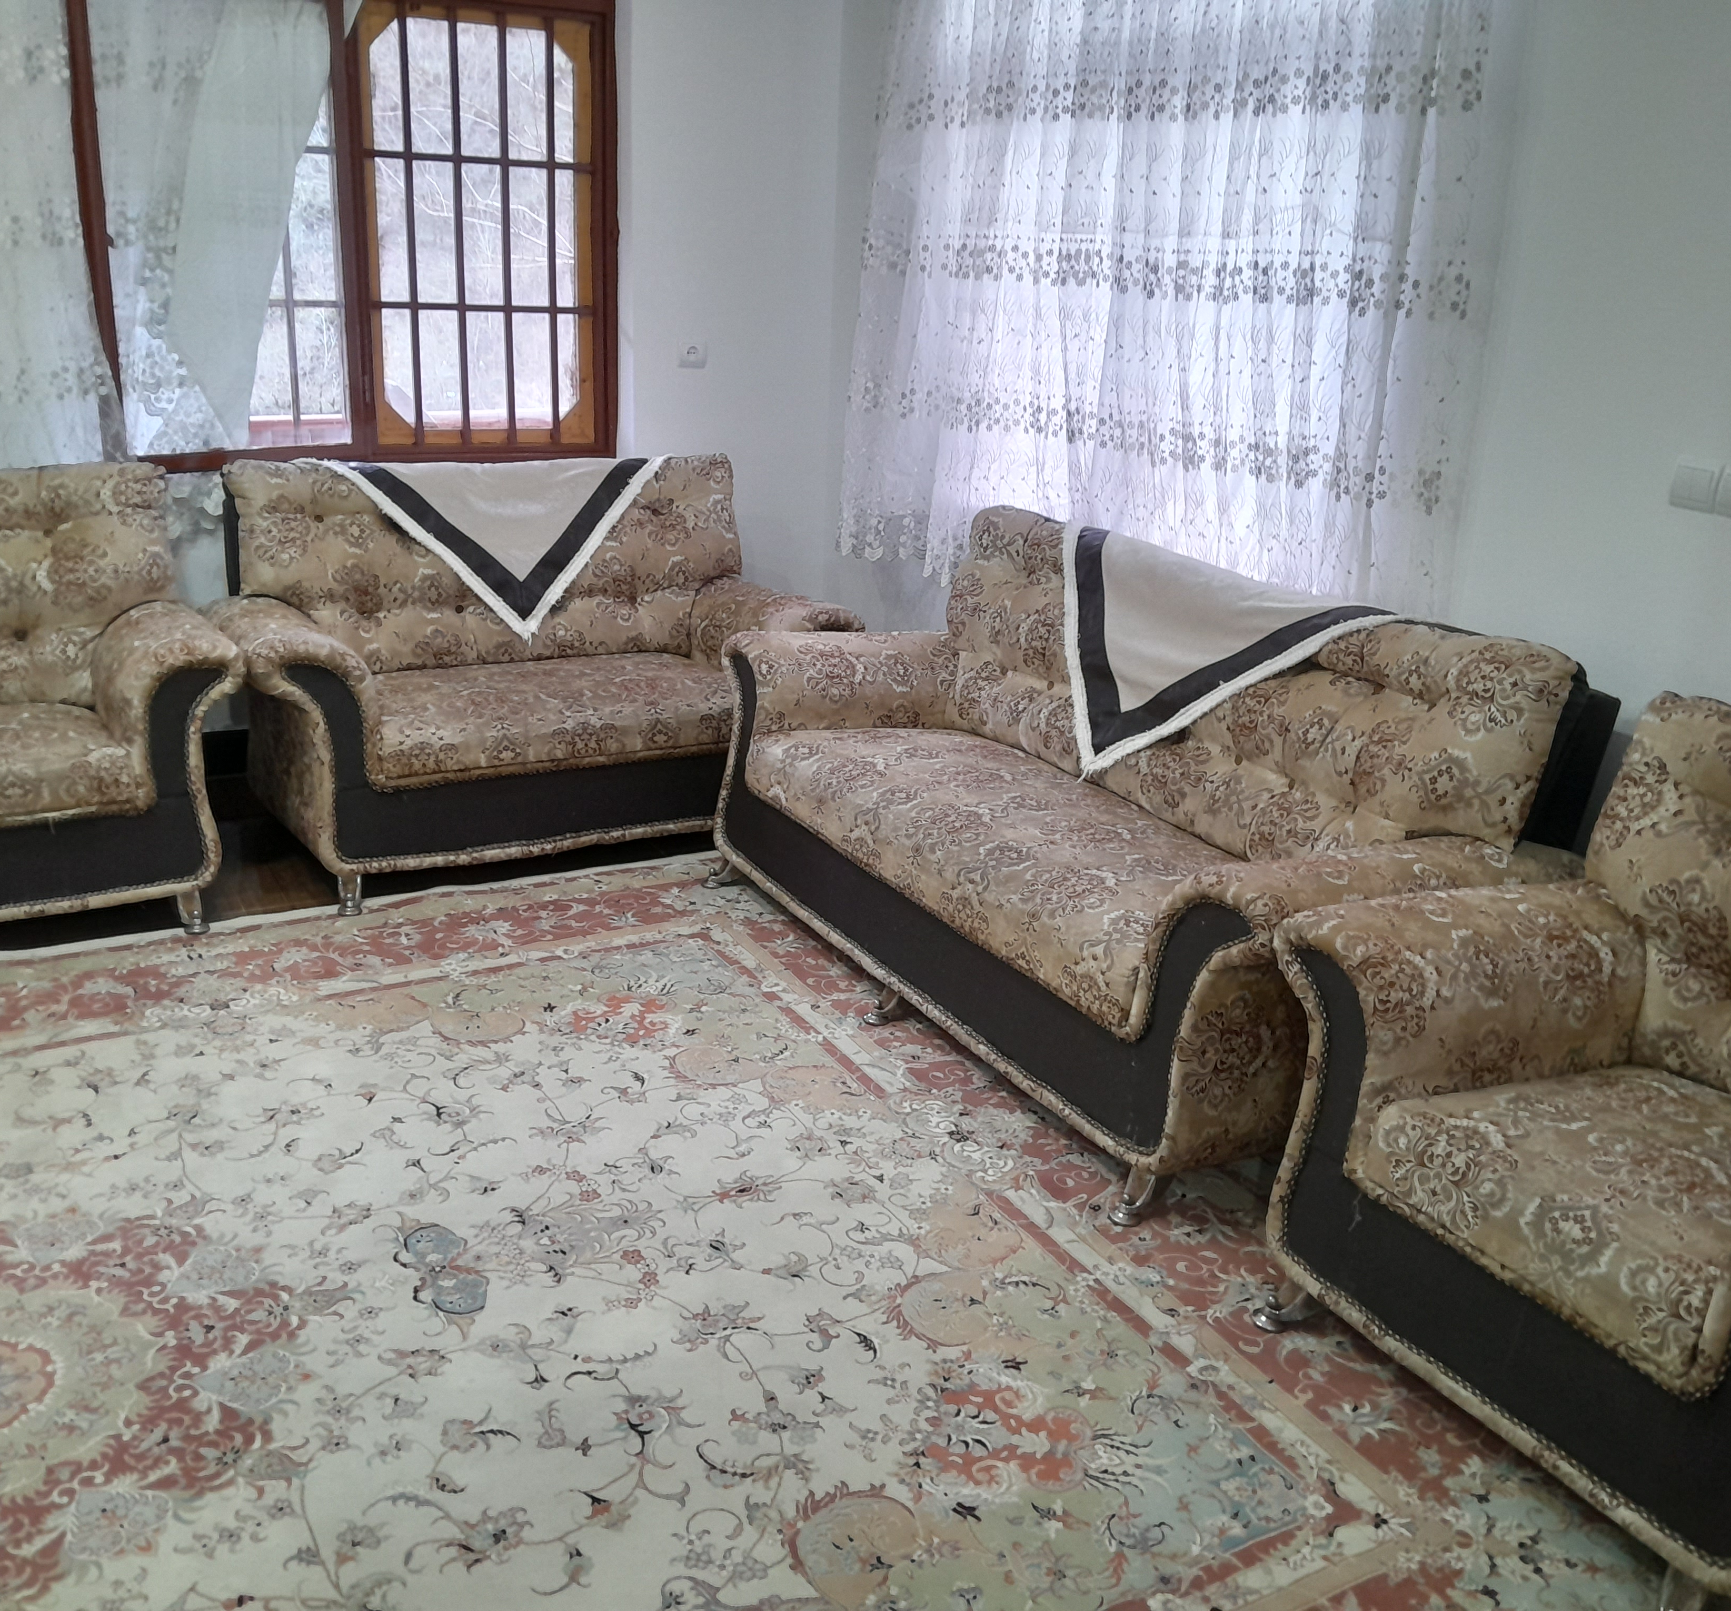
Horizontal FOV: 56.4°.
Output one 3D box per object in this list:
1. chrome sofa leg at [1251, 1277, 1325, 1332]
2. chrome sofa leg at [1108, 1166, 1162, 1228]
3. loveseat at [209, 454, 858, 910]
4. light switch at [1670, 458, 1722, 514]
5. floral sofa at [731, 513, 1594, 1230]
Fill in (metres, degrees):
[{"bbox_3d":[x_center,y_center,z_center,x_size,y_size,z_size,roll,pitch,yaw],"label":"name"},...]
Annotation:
[{"bbox_3d":[0.612,0.705,2.357,0.085,0.105,0.055,-8,21,-28],"label":"chrome sofa leg"},{"bbox_3d":[0.439,0.615,2.604,0.085,0.105,0.055,-8,21,-28],"label":"chrome sofa leg"},{"bbox_3d":[-0.822,-0.385,4.173,1.560,0.910,0.890,-8,21,-28],"label":"loveseat"},{"bbox_3d":[1.402,-0.542,2.729,0.014,0.082,0.083,-8,21,-28],"label":"light switch"},{"bbox_3d":[0.410,-0.047,3.324,0.890,0.905,1.950,-8,21,-28],"label":"floral sofa"}]

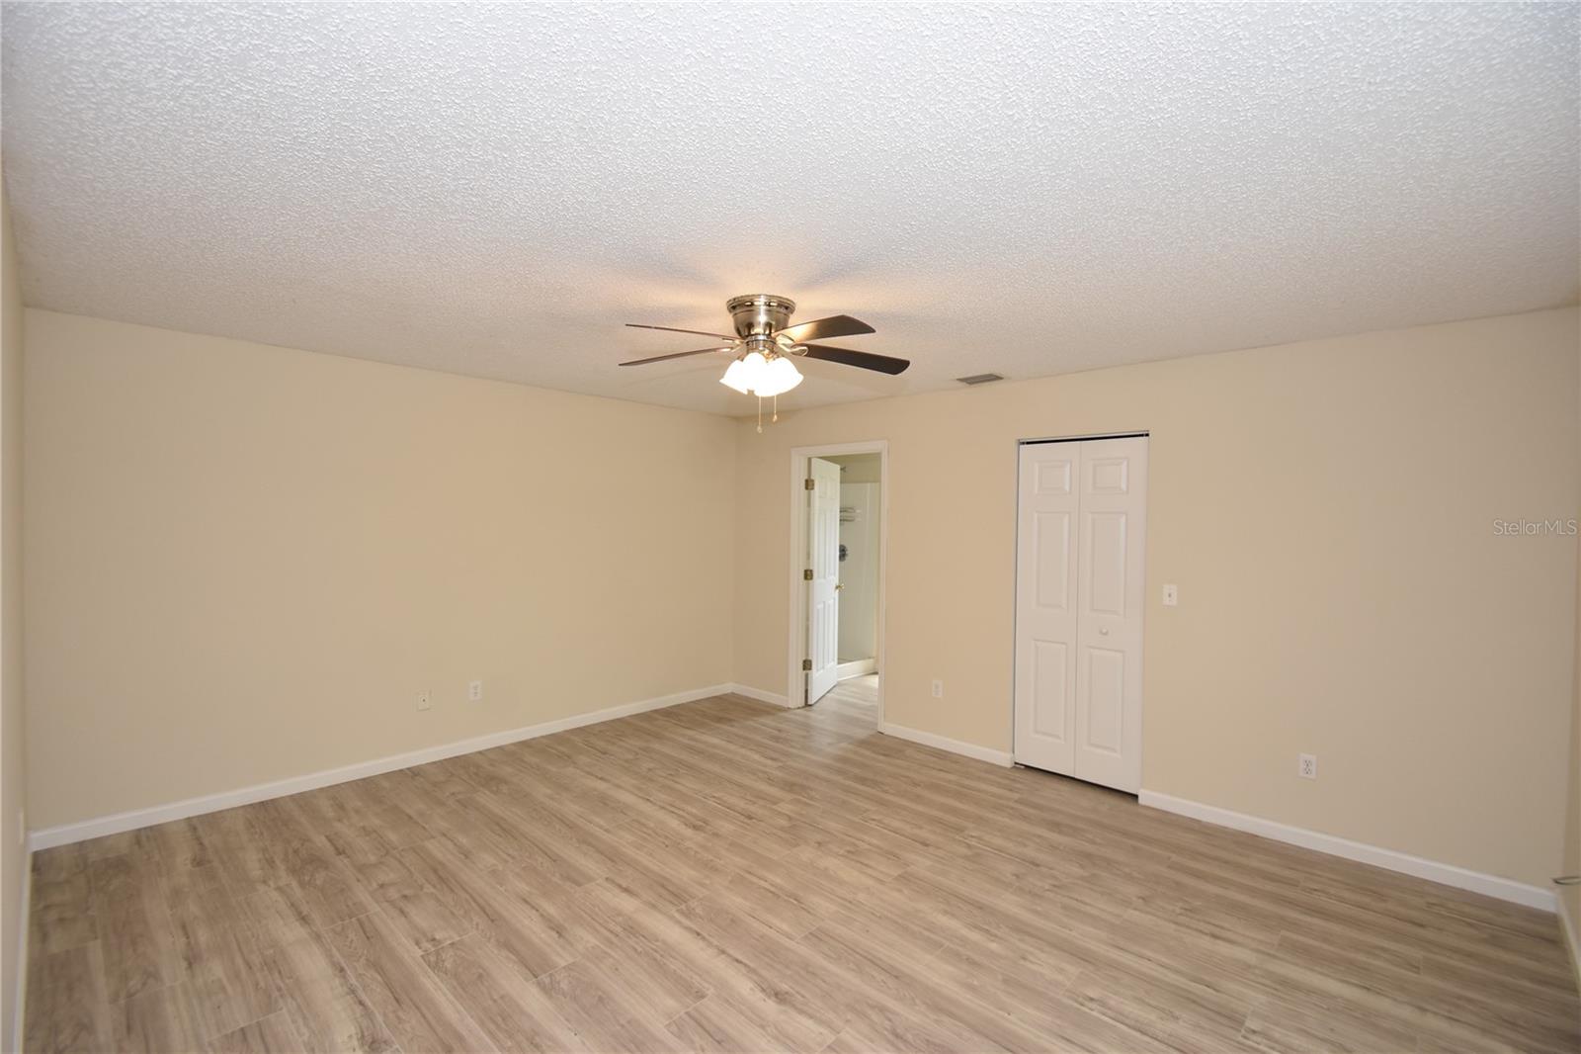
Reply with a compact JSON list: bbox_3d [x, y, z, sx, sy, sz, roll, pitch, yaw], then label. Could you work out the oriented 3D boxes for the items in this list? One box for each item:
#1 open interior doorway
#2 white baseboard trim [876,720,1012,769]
[{"bbox_3d":[0.389,0.432,5.119,0.926,2.122,0.140,1,1,41],"label":"open interior doorway"},{"bbox_3d":[1.038,1.467,4.461,0.948,0.085,0.015,1,1,41],"label":"white baseboard trim"}]

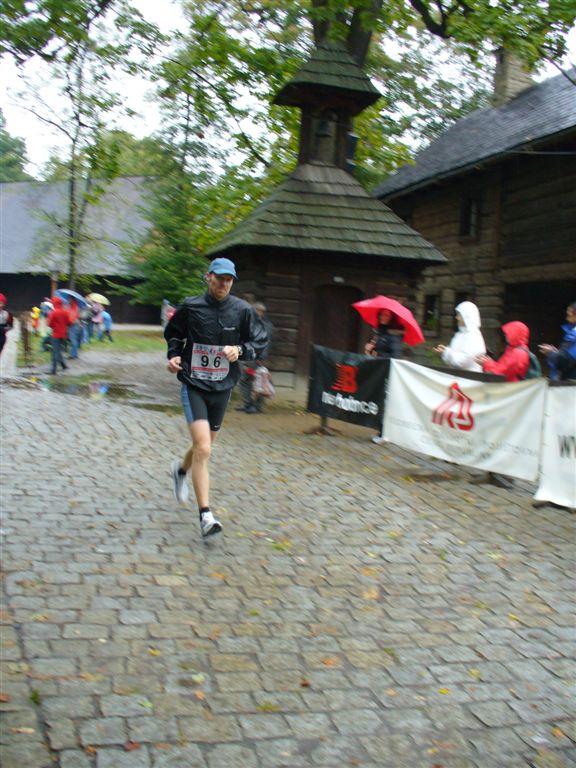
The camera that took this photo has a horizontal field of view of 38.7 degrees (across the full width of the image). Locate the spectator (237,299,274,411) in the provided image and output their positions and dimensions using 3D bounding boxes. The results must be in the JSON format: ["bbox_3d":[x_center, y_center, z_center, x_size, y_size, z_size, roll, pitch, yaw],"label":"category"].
[{"bbox_3d":[-0.473,-0.394,12.413,0.450,1.650,0.550,0,5,-30],"label":"spectator"}]

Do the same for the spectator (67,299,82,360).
[{"bbox_3d":[-6.204,-1.607,23.933,0.420,1.730,0.520,-1,6,-37],"label":"spectator"}]

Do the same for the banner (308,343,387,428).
[{"bbox_3d":[0.784,0.092,10.918,0.060,0.920,1.700,0,5,-31],"label":"banner"}]

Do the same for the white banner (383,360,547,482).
[{"bbox_3d":[1.764,0.326,8.653,0.120,0.950,2.630,0,5,-25],"label":"white banner"}]

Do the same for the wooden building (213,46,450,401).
[{"bbox_3d":[0.622,-3.336,16.562,4.110,7.000,3.350,1,4,-15],"label":"wooden building"}]

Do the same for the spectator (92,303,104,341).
[{"bbox_3d":[-8.501,-2.710,36.918,0.400,1.660,0.500,-1,6,-37],"label":"spectator"}]

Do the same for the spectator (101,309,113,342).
[{"bbox_3d":[-8.291,-2.672,37.500,0.400,1.550,0.500,1,5,-25],"label":"spectator"}]

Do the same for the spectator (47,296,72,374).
[{"bbox_3d":[-5.115,-1.111,18.445,0.550,1.710,0.450,6,6,37],"label":"spectator"}]

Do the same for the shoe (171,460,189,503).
[{"bbox_3d":[-0.743,0.667,5.620,0.105,0.290,0.120,-10,-1,-28],"label":"shoe"}]

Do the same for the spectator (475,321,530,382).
[{"bbox_3d":[2.285,-0.236,8.493,0.480,0.820,0.500,3,5,6],"label":"spectator"}]

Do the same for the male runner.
[{"bbox_3d":[-0.470,0.075,5.320,0.660,1.760,0.850,1,5,-18],"label":"male runner"}]

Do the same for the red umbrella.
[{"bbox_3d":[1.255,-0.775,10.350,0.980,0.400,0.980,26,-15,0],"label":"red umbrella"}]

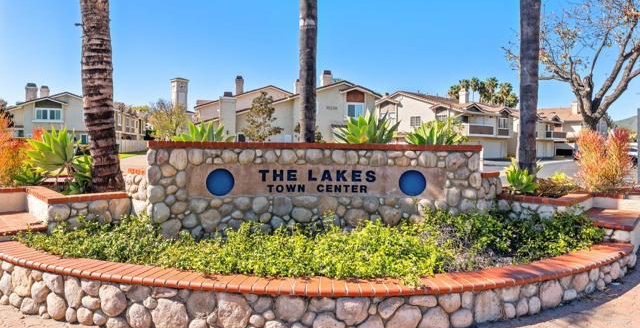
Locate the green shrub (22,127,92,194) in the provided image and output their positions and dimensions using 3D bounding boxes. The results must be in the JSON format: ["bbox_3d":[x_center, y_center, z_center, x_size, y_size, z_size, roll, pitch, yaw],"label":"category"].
[{"bbox_3d":[-3.342,-0.039,4.755,0.820,0.820,0.760,0,3,0],"label":"green shrub"}]

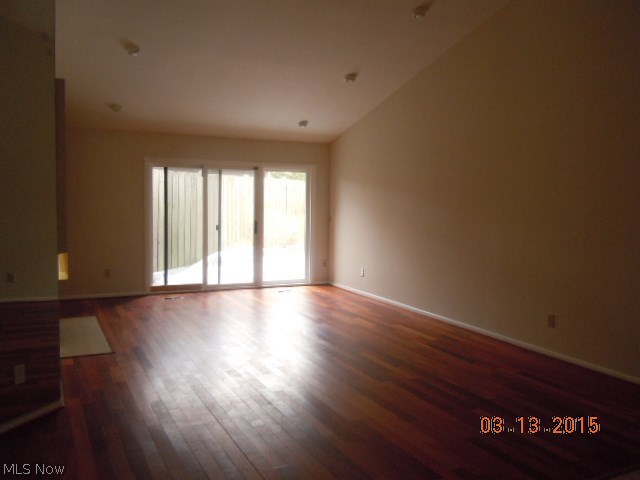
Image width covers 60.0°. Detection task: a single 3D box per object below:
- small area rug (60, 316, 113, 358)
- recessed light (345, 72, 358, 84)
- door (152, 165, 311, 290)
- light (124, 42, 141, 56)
[{"bbox_3d":[-2.644,1.031,6.110,0.507,0.020,1.829,-1,5,-27],"label":"small area rug"},{"bbox_3d":[0.409,-2.099,7.208,0.150,0.080,0.150,-6,-10,-1],"label":"recessed light"},{"bbox_3d":[-1.388,-0.193,9.097,2.674,2.030,0.120,-1,5,-27],"label":"door"},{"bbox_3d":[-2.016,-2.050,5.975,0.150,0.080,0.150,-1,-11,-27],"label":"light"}]

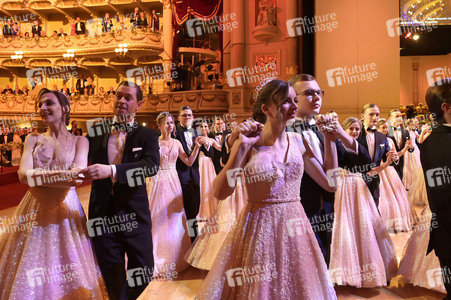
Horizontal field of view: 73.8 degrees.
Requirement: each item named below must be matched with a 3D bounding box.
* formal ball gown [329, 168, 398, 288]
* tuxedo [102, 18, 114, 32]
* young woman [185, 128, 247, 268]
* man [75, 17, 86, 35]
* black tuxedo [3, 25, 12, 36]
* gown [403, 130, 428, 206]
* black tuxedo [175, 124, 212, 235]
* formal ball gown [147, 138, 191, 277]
[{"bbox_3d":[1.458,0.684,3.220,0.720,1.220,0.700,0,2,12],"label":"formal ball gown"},{"bbox_3d":[-6.232,-6.279,16.022,0.560,1.450,0.360,-1,2,-21],"label":"tuxedo"},{"bbox_3d":[0.083,0.454,3.550,0.850,1.680,0.720,0,2,-12],"label":"young woman"},{"bbox_3d":[-7.700,-6.180,15.950,0.560,1.770,0.330,-1,1,-13],"label":"man"},{"bbox_3d":[-12.337,-6.378,17.022,0.540,1.450,0.340,-1,2,-37],"label":"black tuxedo"},{"bbox_3d":[3.773,0.342,5.950,0.620,1.420,0.660,0,2,-14],"label":"gown"},{"bbox_3d":[-0.428,0.463,3.900,0.620,1.520,0.420,0,2,-7],"label":"black tuxedo"},{"bbox_3d":[-0.660,0.598,3.420,0.680,1.410,0.660,0,2,-12],"label":"formal ball gown"}]

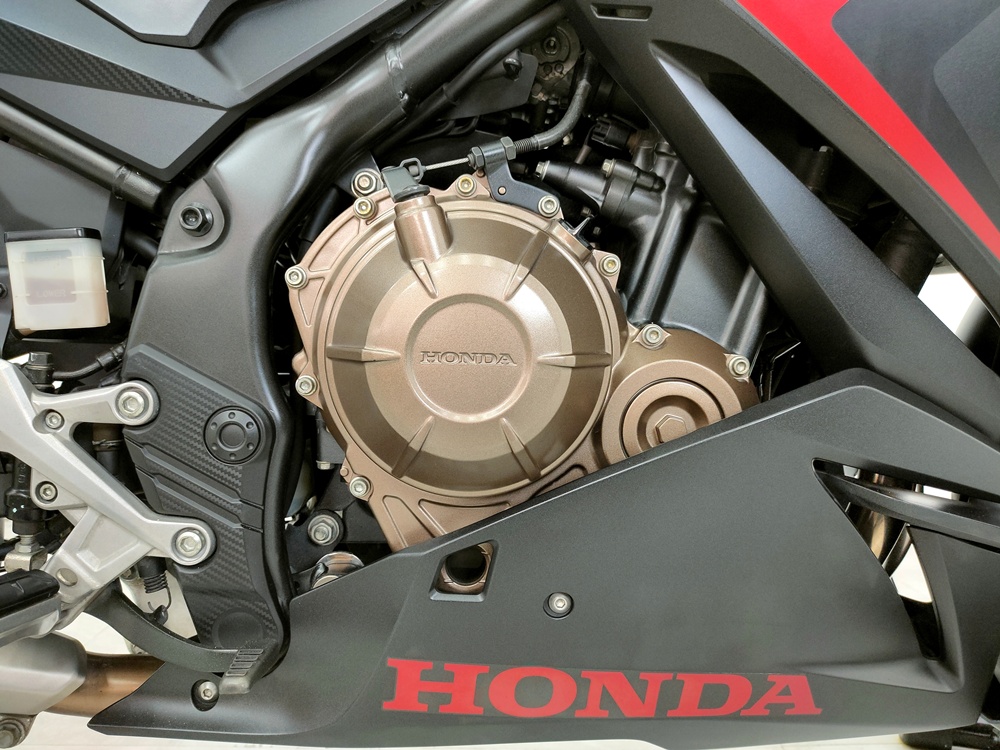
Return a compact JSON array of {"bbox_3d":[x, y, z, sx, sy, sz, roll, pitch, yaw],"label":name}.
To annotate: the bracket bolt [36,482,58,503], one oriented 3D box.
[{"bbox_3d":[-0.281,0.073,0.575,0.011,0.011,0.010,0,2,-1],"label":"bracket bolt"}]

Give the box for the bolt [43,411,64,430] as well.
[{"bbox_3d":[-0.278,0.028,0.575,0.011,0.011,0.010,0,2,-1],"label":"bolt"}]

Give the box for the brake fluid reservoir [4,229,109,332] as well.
[{"bbox_3d":[-0.294,-0.063,0.612,0.054,0.063,0.036,-4,4,-2],"label":"brake fluid reservoir"}]

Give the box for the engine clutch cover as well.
[{"bbox_3d":[-0.025,-0.007,0.550,0.208,0.230,0.065,0,2,-1],"label":"engine clutch cover"}]

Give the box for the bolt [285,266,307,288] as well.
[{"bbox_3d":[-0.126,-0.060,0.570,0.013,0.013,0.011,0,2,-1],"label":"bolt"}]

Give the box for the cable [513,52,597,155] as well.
[{"bbox_3d":[0.035,-0.173,0.590,0.052,0.063,0.032,0,2,-1],"label":"cable"}]

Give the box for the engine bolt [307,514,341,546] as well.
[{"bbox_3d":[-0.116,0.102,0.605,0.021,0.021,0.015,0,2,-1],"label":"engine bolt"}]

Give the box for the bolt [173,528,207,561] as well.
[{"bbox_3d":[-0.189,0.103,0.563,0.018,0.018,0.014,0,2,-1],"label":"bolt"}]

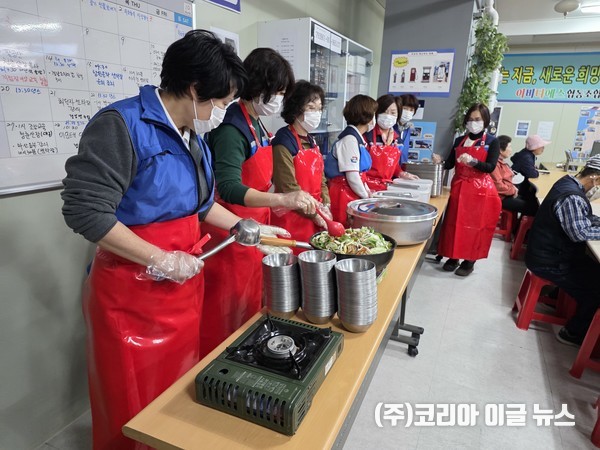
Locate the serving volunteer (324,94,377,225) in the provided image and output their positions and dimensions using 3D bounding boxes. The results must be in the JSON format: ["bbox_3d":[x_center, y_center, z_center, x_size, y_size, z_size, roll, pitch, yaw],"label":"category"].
[{"bbox_3d":[0.352,-0.128,2.897,0.400,1.570,0.480,3,16,3],"label":"serving volunteer"}]

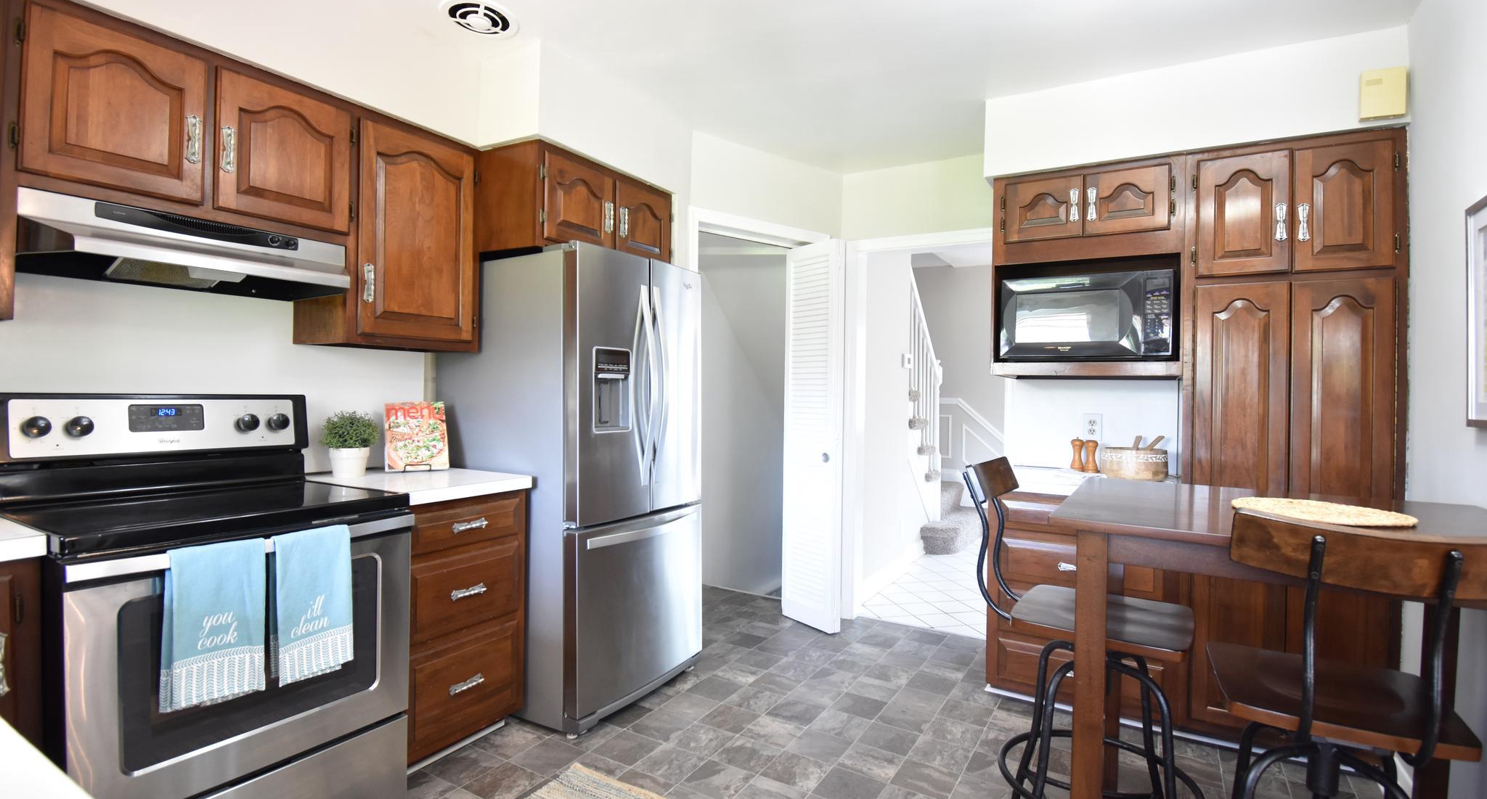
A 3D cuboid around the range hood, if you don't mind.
[{"bbox_3d":[-1.539,-0.408,1.850,0.535,0.158,0.713,1,1,32],"label":"range hood"}]

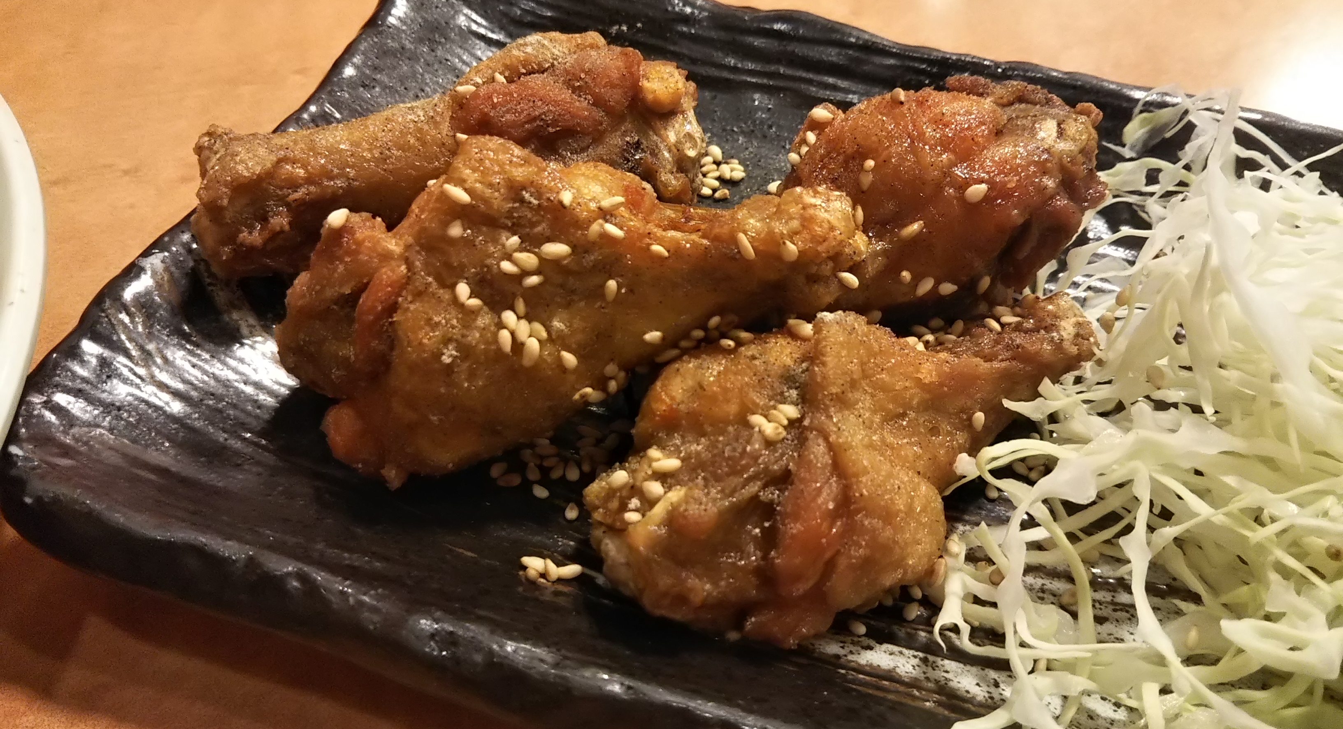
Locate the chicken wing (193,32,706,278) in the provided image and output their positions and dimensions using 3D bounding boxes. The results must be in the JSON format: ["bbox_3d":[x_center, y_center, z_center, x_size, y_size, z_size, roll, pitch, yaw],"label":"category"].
[{"bbox_3d":[-0.038,-0.035,0.206,0.091,0.035,0.035,-16,52,-17],"label":"chicken wing"}]

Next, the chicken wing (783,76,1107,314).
[{"bbox_3d":[0.041,-0.027,0.202,0.069,0.038,0.039,-22,54,-21],"label":"chicken wing"}]

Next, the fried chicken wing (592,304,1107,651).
[{"bbox_3d":[0.030,0.009,0.168,0.087,0.040,0.043,-22,54,-21],"label":"fried chicken wing"}]

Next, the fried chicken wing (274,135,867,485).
[{"bbox_3d":[-0.013,-0.011,0.179,0.094,0.044,0.045,-11,50,-13],"label":"fried chicken wing"}]

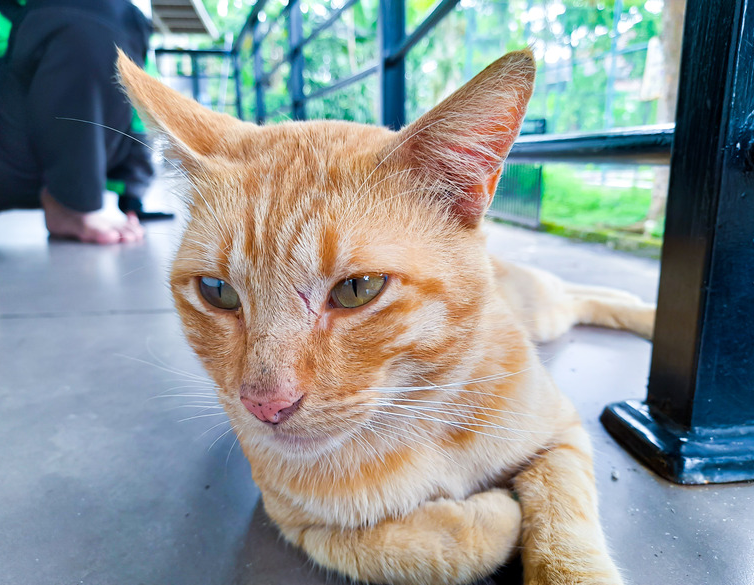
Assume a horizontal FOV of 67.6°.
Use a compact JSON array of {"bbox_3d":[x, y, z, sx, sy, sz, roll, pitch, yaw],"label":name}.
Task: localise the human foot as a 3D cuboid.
[{"bbox_3d":[-0.614,-0.165,1.220,0.240,0.095,0.090,6,16,31],"label":"human foot"}]

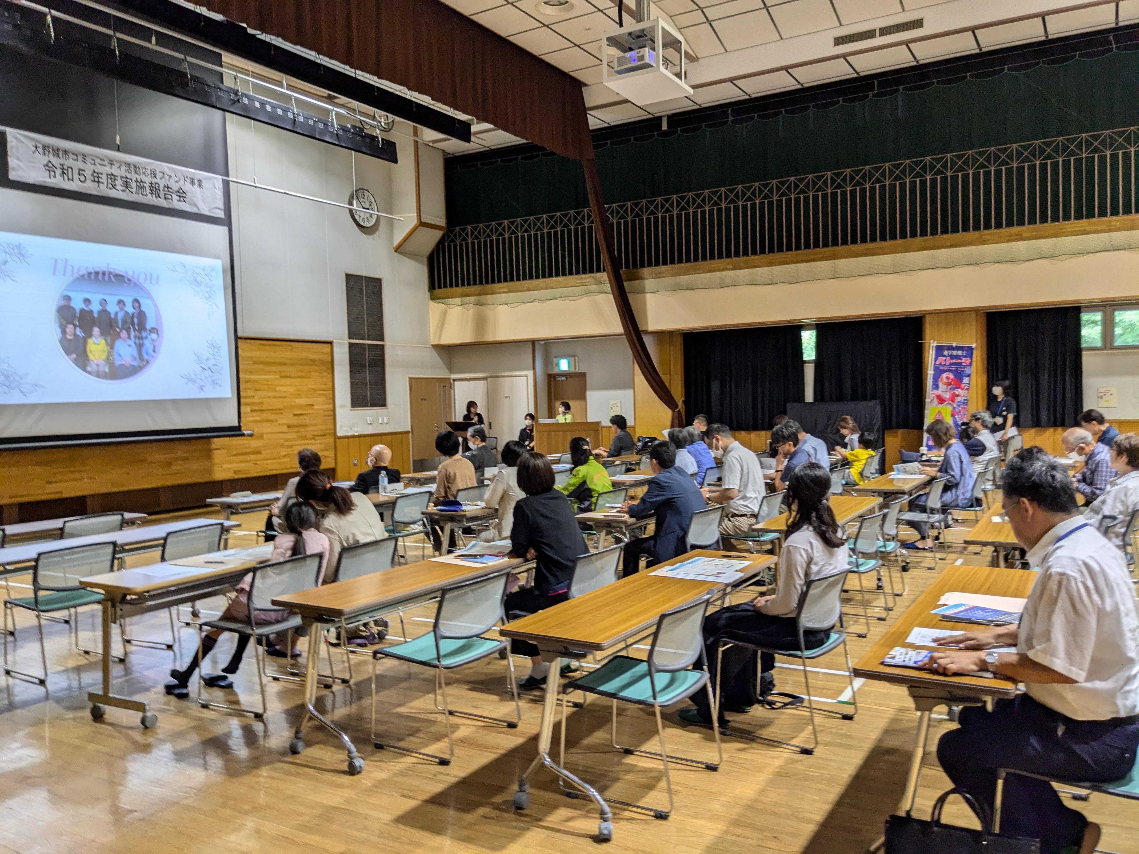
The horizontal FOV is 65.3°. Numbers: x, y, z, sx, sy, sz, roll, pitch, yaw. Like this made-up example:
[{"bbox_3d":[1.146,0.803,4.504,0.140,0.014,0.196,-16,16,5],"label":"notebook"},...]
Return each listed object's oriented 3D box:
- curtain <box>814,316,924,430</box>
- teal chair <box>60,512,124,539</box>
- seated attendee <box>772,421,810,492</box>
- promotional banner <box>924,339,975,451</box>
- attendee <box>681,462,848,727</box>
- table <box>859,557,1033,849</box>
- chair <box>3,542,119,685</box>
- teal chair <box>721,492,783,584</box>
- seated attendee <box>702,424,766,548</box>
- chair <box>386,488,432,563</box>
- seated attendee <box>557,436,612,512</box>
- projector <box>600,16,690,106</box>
[{"bbox_3d":[4.847,-0.847,14.475,1.742,1.804,0.140,0,3,32],"label":"curtain"},{"bbox_3d":[-3.749,1.040,6.762,0.530,0.755,0.500,0,2,27],"label":"teal chair"},{"bbox_3d":[2.005,0.572,8.246,0.720,1.270,0.500,0,3,32],"label":"seated attendee"},{"bbox_3d":[5.669,-0.264,13.384,0.620,1.980,0.080,2,4,24],"label":"promotional banner"},{"bbox_3d":[0.891,0.774,4.137,0.770,1.230,0.480,0,2,32],"label":"attendee"},{"bbox_3d":[1.552,1.048,3.400,0.460,0.700,1.800,0,2,32],"label":"table"},{"bbox_3d":[-3.086,1.073,5.392,0.530,0.755,0.500,0,2,31],"label":"chair"},{"bbox_3d":[1.433,0.892,7.204,0.530,0.755,0.500,0,2,28],"label":"teal chair"},{"bbox_3d":[1.309,0.626,7.253,0.700,1.290,0.520,0,2,31],"label":"seated attendee"},{"bbox_3d":[-1.536,0.944,7.864,0.530,0.755,0.500,0,2,31],"label":"chair"},{"bbox_3d":[0.031,0.684,7.577,0.720,1.210,0.520,0,2,32],"label":"seated attendee"},{"bbox_3d":[0.673,-3.131,7.646,0.530,0.440,0.640,0,2,31],"label":"projector"}]

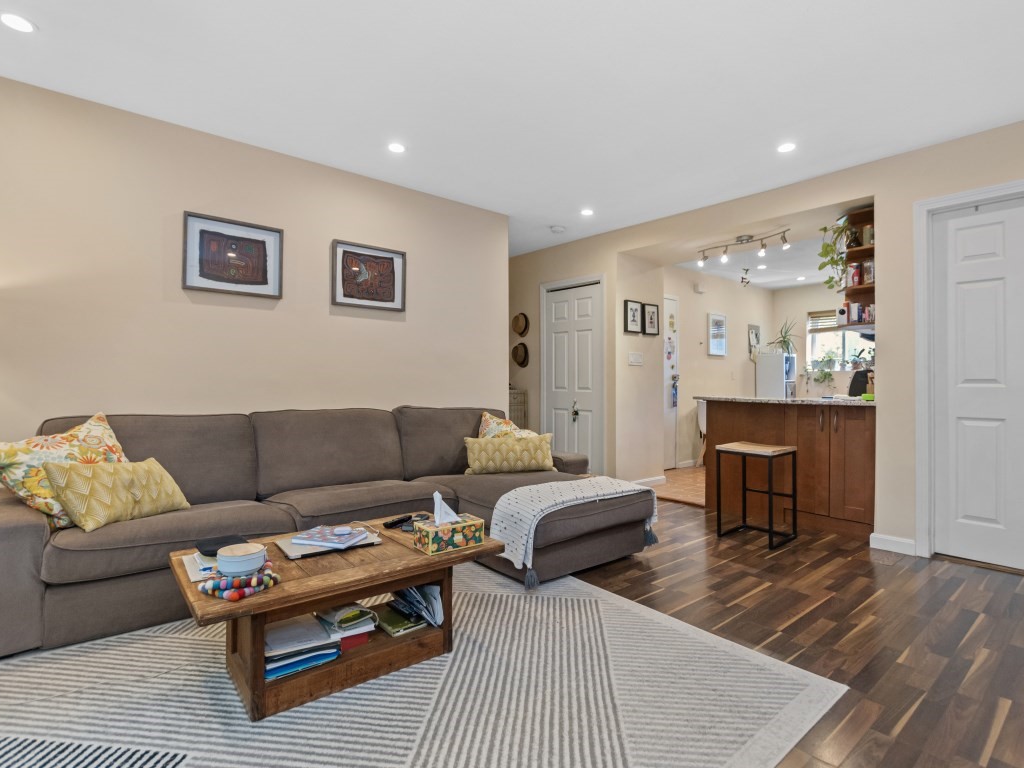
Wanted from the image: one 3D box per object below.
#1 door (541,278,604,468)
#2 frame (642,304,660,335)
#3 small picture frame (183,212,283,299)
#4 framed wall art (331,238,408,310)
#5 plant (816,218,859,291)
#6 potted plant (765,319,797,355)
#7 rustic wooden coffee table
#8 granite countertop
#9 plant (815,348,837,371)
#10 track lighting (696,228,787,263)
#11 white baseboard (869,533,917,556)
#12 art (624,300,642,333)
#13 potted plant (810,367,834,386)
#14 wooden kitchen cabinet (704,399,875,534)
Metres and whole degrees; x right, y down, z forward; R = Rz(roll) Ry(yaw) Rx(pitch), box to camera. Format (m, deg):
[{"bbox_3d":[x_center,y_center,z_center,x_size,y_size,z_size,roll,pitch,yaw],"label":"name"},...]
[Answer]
[{"bbox_3d":[0.600,0.020,4.790,0.060,2.040,0.760,0,0,-44],"label":"door"},{"bbox_3d":[1.385,-0.630,4.770,0.255,0.300,0.026,0,0,-41],"label":"frame"},{"bbox_3d":[-1.645,-0.748,2.858,0.513,0.436,0.030,0,0,-37],"label":"small picture frame"},{"bbox_3d":[-0.990,-0.742,3.360,0.516,0.436,0.030,0,0,-37],"label":"framed wall art"},{"bbox_3d":[2.297,-0.913,3.384,0.200,0.480,0.190,0,0,-43],"label":"plant"},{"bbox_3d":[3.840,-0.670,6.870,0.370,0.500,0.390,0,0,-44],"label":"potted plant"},{"bbox_3d":[-0.626,0.814,1.788,1.010,0.414,0.596,0,0,-39],"label":"rustic wooden coffee table"},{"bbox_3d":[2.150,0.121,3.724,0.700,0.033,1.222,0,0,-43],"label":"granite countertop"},{"bbox_3d":[4.453,-0.348,6.817,0.200,0.295,0.200,0,0,-43],"label":"plant"},{"bbox_3d":[1.820,-1.085,3.790,0.130,0.190,0.720,0,0,-38],"label":"track lighting"},{"bbox_3d":[2.388,1.000,3.008,0.020,0.090,0.230,0,0,-43],"label":"white baseboard"},{"bbox_3d":[1.160,-0.630,4.570,0.252,0.300,0.026,0,0,-41],"label":"art"},{"bbox_3d":[4.300,-0.090,6.650,0.220,0.280,0.280,0,0,-44],"label":"potted plant"},{"bbox_3d":[2.180,0.575,3.680,0.600,0.900,1.140,0,0,-44],"label":"wooden kitchen cabinet"}]

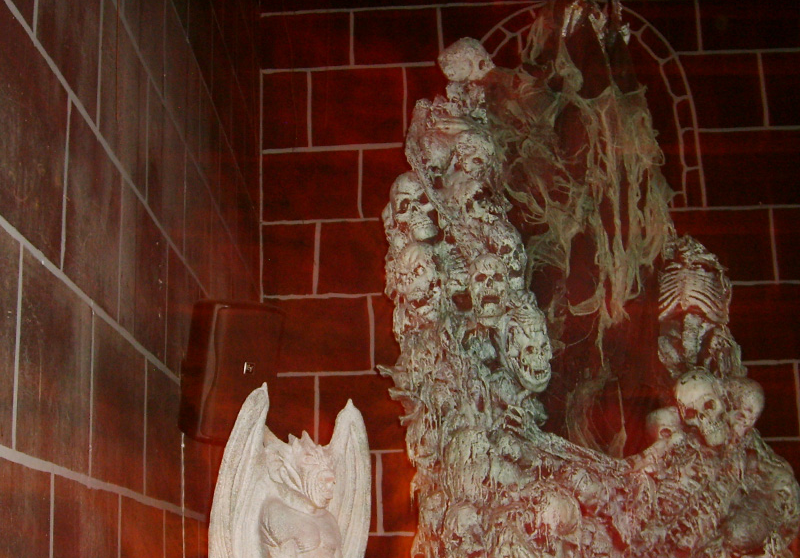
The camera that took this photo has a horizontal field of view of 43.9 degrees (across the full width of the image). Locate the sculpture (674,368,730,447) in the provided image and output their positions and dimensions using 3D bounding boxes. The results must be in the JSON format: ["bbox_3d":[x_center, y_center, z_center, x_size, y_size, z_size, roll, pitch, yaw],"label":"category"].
[{"bbox_3d":[0.837,0.356,2.750,0.150,0.220,0.185,-19,1,10],"label":"sculpture"}]

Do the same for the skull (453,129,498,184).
[{"bbox_3d":[0.235,-0.382,3.100,0.145,0.180,0.170,-13,8,17],"label":"skull"}]

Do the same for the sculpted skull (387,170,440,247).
[{"bbox_3d":[0.044,-0.213,3.000,0.150,0.220,0.185,-16,6,-5],"label":"sculpted skull"}]

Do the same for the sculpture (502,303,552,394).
[{"bbox_3d":[0.376,0.205,2.930,0.140,0.260,0.175,-12,11,-26],"label":"sculpture"}]

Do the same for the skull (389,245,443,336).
[{"bbox_3d":[0.046,0.025,2.950,0.150,0.250,0.180,-10,4,10],"label":"skull"}]

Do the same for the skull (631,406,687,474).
[{"bbox_3d":[0.747,0.455,2.850,0.150,0.200,0.175,-12,7,-5],"label":"skull"}]

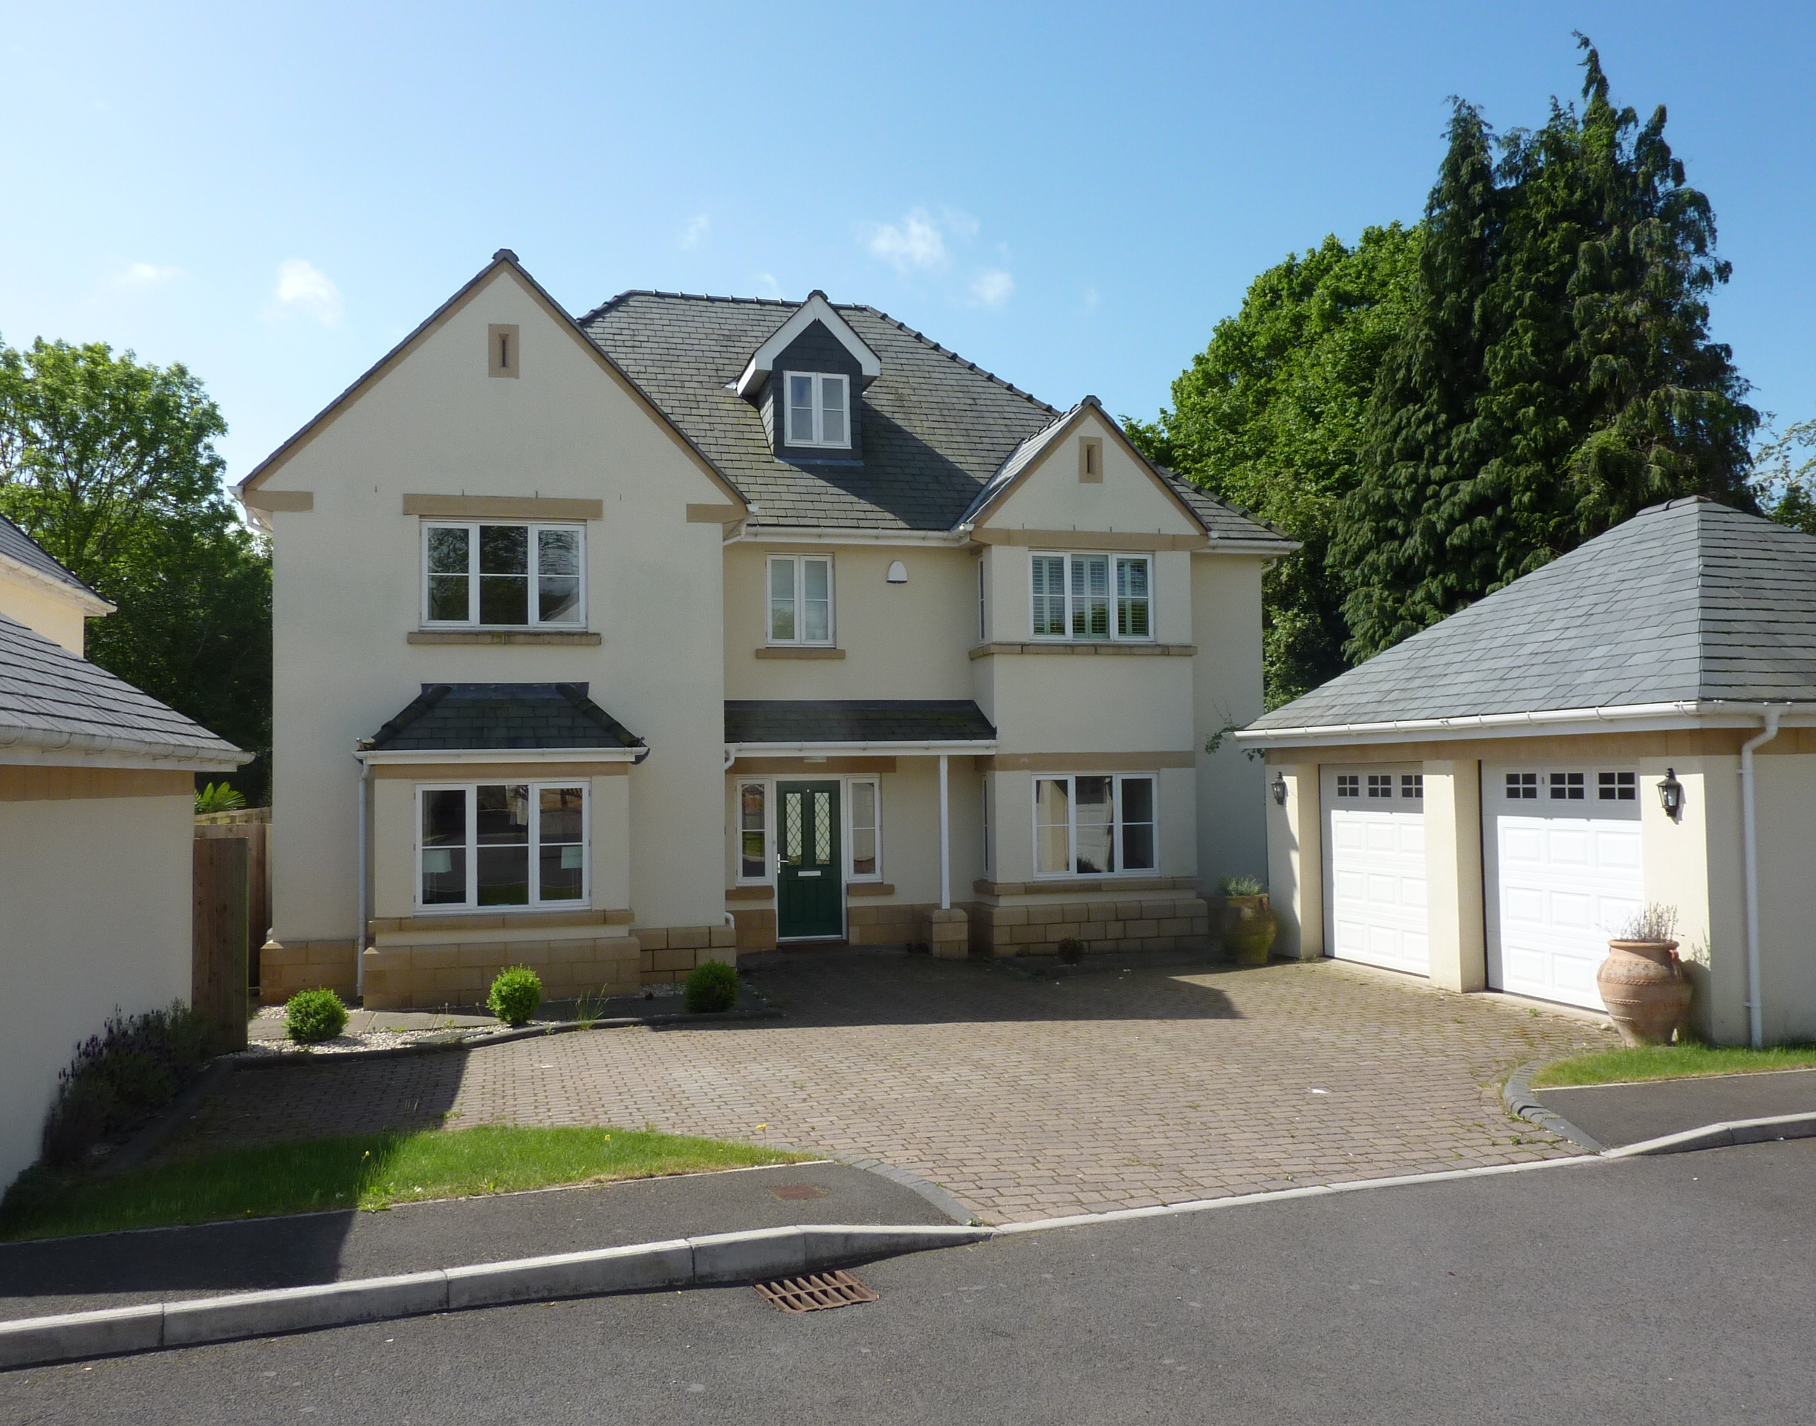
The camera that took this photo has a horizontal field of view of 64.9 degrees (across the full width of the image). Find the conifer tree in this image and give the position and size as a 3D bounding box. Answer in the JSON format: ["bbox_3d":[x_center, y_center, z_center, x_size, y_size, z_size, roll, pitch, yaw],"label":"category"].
[{"bbox_3d":[12.652,-4.887,27.653,8.242,16.717,7.830,-2,-3,25],"label":"conifer tree"}]

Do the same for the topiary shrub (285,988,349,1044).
[{"bbox_3d":[-5.161,2.603,12.485,0.560,0.478,0.560,0,-3,-22],"label":"topiary shrub"}]

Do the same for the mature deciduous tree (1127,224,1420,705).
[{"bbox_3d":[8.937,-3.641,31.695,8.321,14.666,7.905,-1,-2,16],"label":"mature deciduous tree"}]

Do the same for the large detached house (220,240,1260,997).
[{"bbox_3d":[-1.854,-1.731,21.183,13.150,9.930,11.850,0,-2,-15],"label":"large detached house"}]

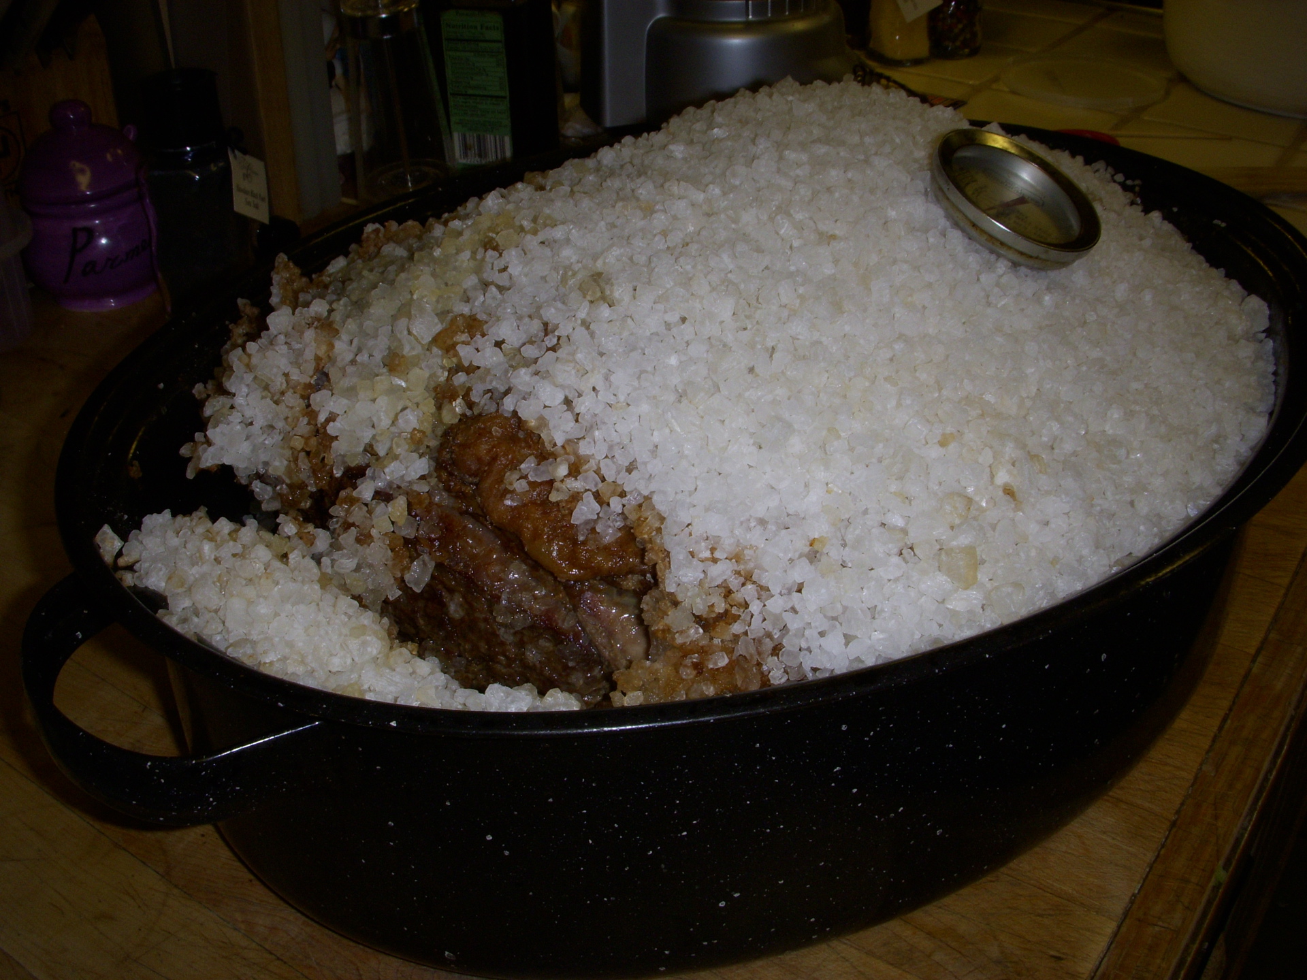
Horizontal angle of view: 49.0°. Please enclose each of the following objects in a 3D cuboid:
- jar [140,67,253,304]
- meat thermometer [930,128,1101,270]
[{"bbox_3d":[-0.221,-0.143,0.691,0.044,0.111,0.044,-9,34,-16],"label":"jar"},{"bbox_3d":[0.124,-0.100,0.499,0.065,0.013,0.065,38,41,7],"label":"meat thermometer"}]

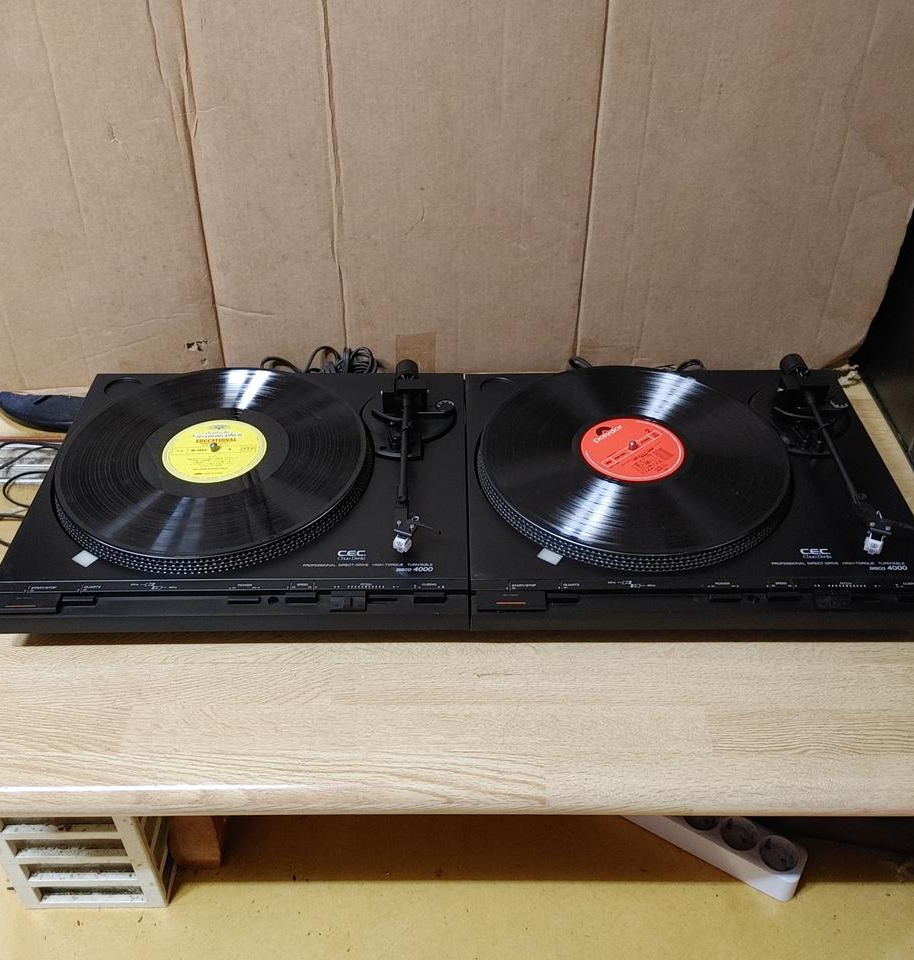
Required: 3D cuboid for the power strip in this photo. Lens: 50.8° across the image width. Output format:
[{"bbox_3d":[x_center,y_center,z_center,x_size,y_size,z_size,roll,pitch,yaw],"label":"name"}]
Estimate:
[{"bbox_3d":[0.257,0.383,1.105,0.280,0.041,0.055,23,46,24],"label":"power strip"}]

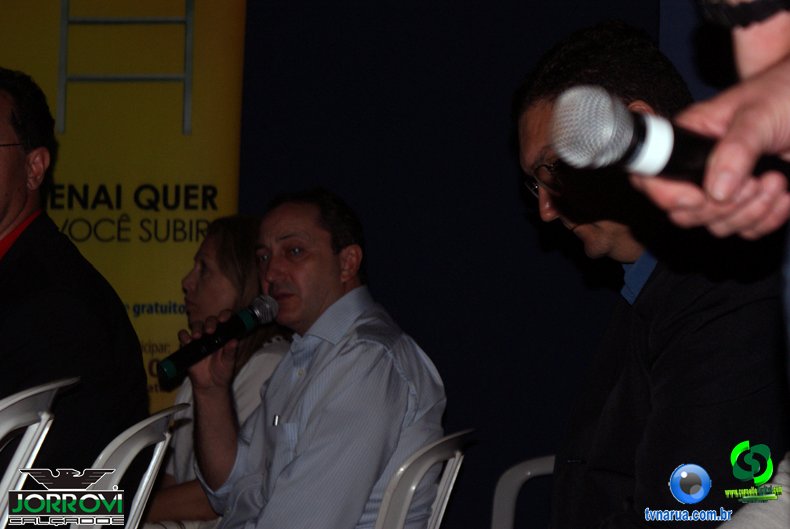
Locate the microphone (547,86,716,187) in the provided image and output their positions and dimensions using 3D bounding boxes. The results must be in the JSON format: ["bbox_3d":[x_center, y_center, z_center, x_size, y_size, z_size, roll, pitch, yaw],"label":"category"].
[{"bbox_3d":[0.210,-0.065,1.477,0.248,0.051,0.051,13,-17,-16],"label":"microphone"}]

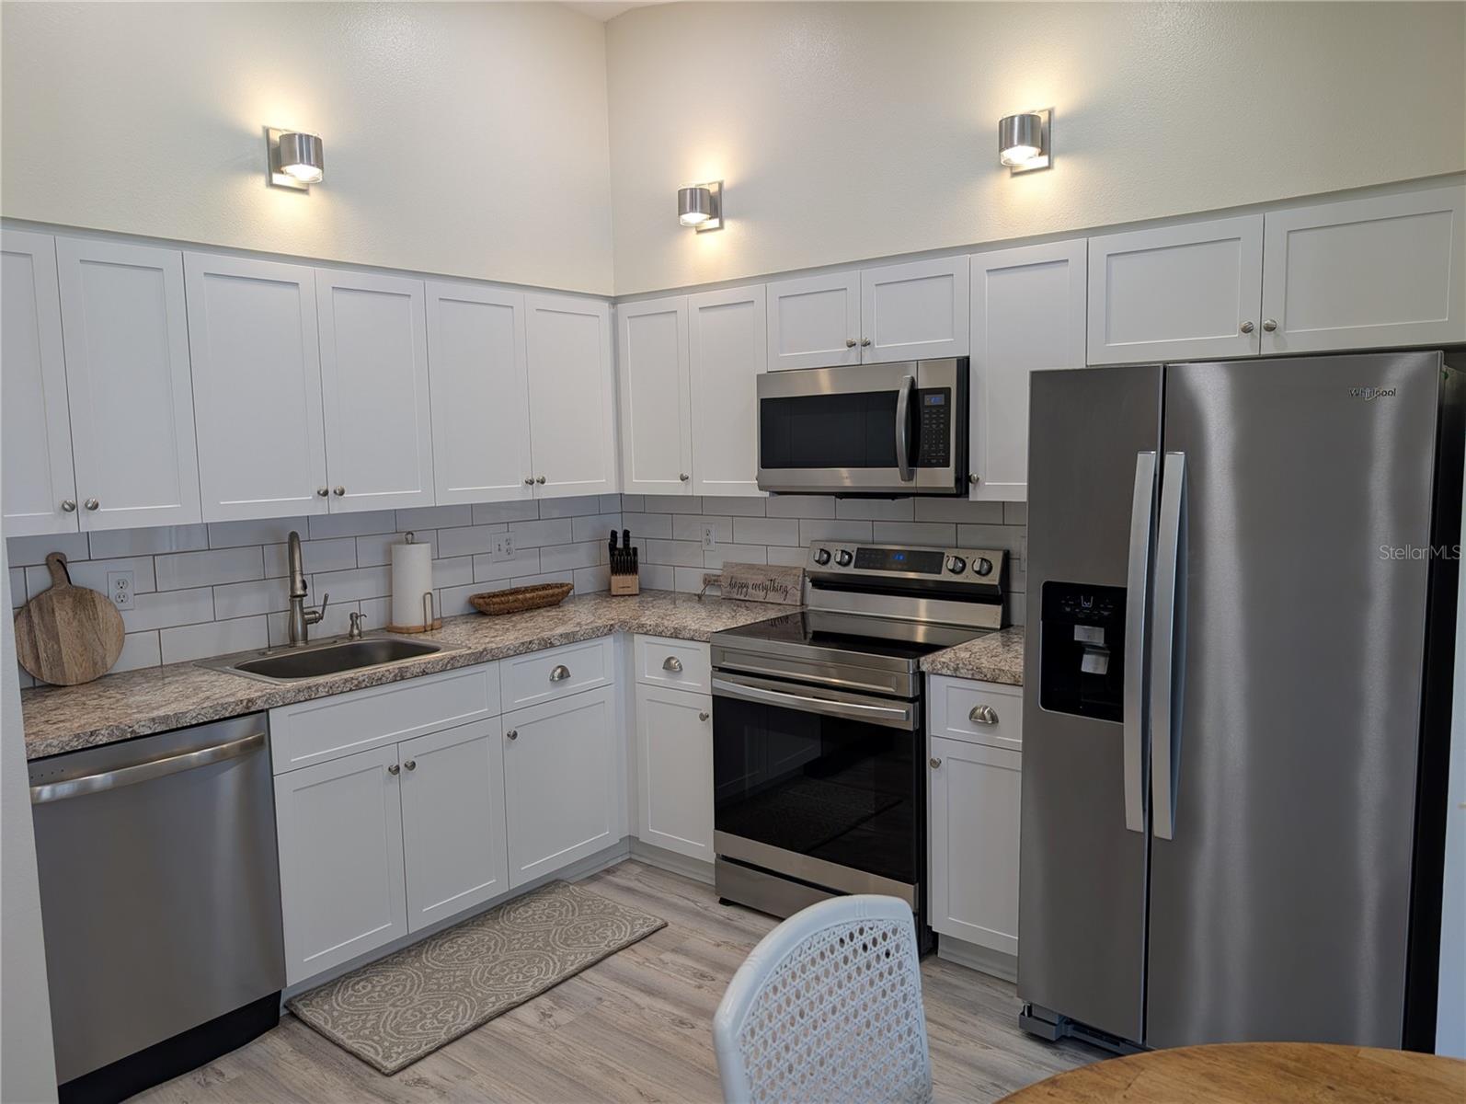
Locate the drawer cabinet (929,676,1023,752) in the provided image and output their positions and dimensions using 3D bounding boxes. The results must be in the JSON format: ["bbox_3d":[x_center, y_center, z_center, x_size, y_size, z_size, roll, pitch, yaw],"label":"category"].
[{"bbox_3d":[0.851,0.421,3.007,0.312,0.178,0.528,4,8,39],"label":"drawer cabinet"}]

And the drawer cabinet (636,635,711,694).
[{"bbox_3d":[-0.038,0.365,3.722,0.380,0.178,0.528,4,8,39],"label":"drawer cabinet"}]

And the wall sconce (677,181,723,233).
[{"bbox_3d":[-0.126,-1.223,3.583,0.127,0.166,0.135,4,8,39],"label":"wall sconce"}]

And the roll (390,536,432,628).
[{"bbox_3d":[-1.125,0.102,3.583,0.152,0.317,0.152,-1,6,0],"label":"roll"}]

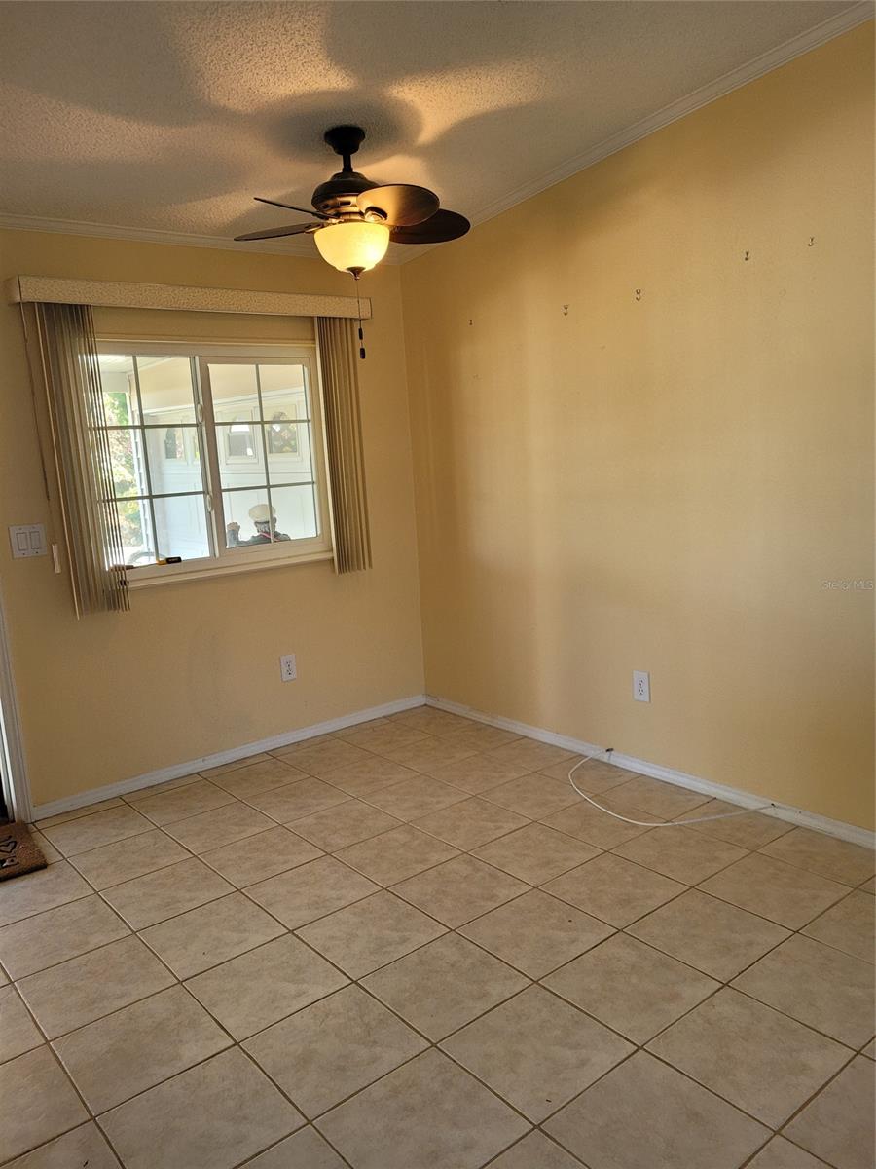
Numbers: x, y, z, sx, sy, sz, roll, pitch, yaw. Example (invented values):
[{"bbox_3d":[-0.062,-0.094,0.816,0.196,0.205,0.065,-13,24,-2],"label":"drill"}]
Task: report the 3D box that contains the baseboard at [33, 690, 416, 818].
[{"bbox_3d":[-0.825,0.746,3.994,1.945,0.058,0.013,-11,12,-38],"label":"baseboard"}]

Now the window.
[{"bbox_3d":[-0.959,-0.536,3.749,1.105,0.955,0.080,-11,12,-38],"label":"window"}]

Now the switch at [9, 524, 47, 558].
[{"bbox_3d":[-1.540,-0.162,3.300,0.118,0.117,0.010,-11,12,-38],"label":"switch"}]

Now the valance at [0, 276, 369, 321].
[{"bbox_3d":[-0.932,-1.153,3.593,1.500,0.092,0.138,-11,12,-38],"label":"valance"}]

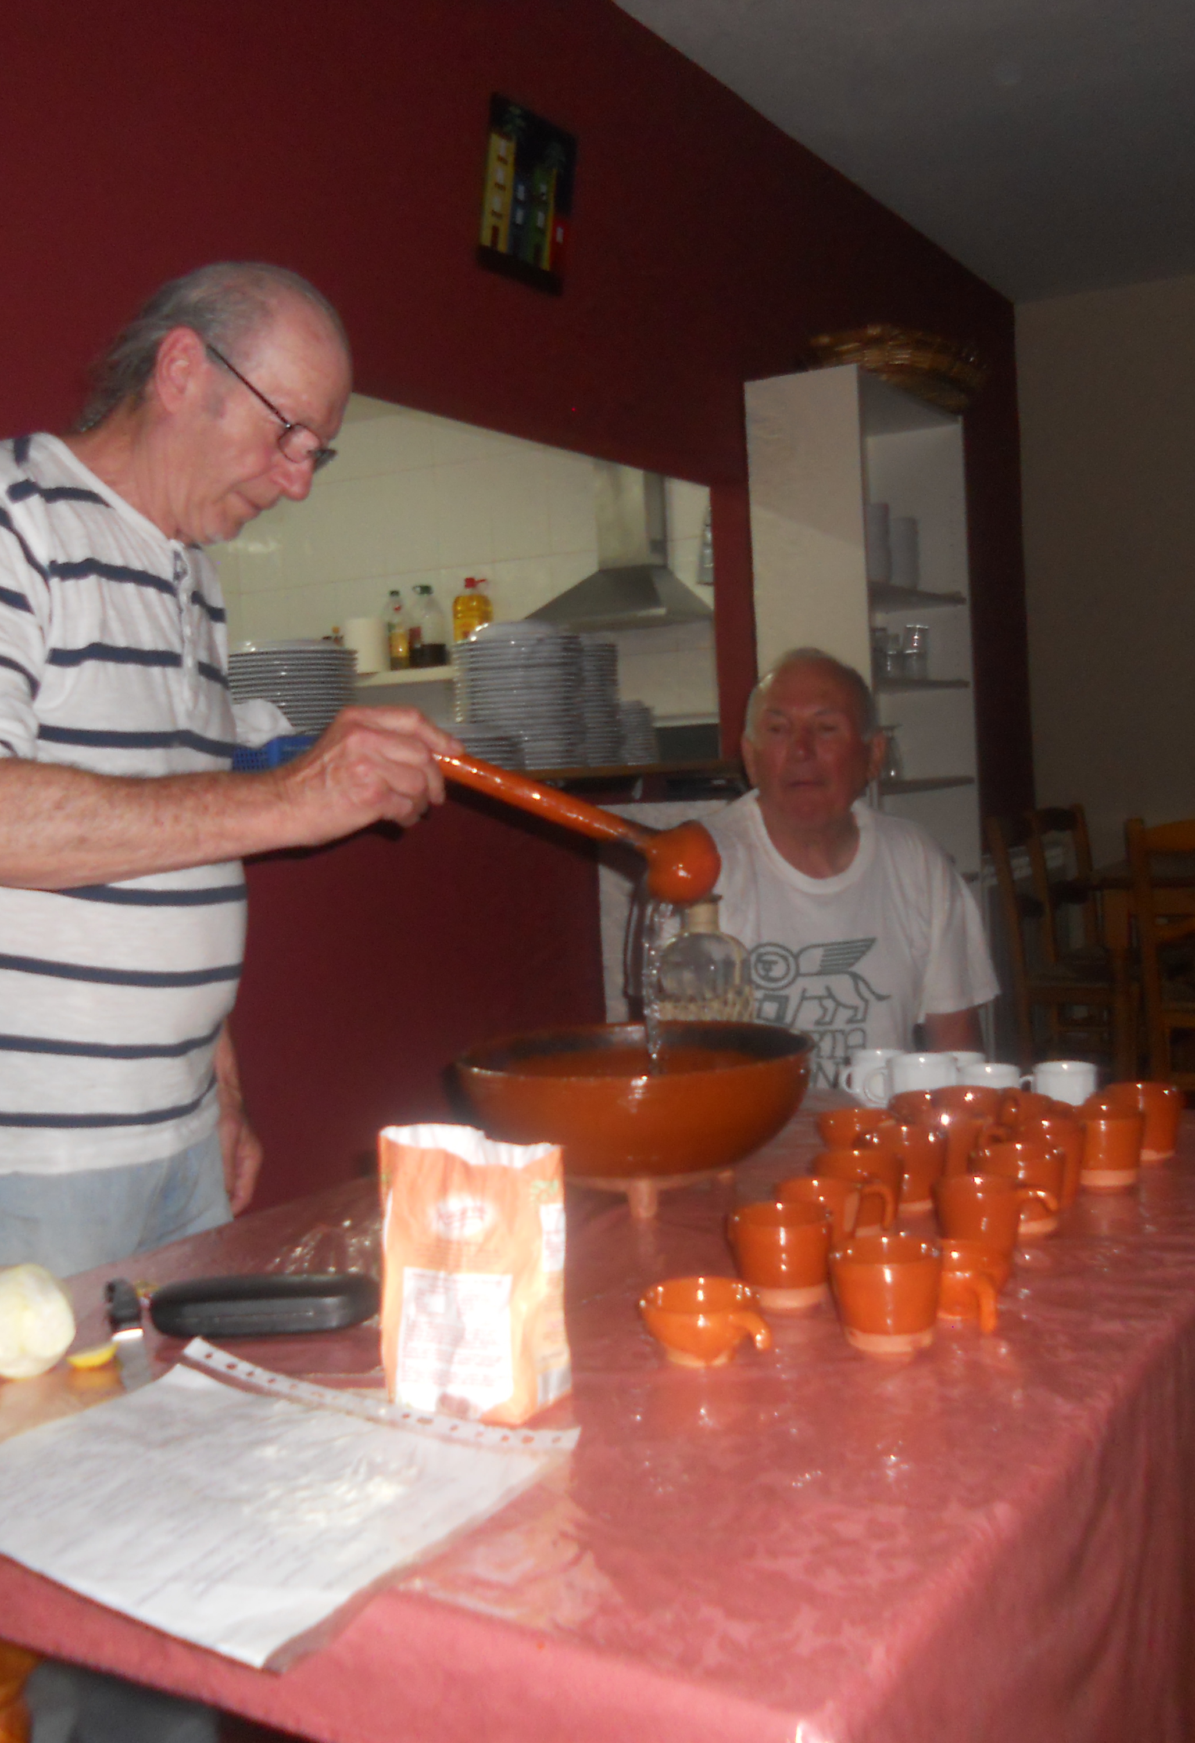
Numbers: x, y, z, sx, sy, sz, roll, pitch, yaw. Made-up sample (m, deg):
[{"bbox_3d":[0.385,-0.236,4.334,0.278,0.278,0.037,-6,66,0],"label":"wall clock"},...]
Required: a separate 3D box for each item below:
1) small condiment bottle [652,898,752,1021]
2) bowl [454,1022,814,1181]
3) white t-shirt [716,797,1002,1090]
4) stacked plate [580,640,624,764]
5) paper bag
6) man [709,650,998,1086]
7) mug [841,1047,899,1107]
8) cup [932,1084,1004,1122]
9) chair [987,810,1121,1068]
[{"bbox_3d":[0.109,0.144,1.783,0.098,0.235,0.098,-1,3,29],"label":"small condiment bottle"},{"bbox_3d":[0.031,0.214,1.531,0.303,0.117,0.303,-3,3,0],"label":"bowl"},{"bbox_3d":[0.299,0.178,2.389,0.470,0.570,0.290,-2,3,12],"label":"white t-shirt"},{"bbox_3d":[-0.047,-0.350,3.780,0.210,0.262,0.210,-3,3,0],"label":"stacked plate"},{"bbox_3d":[-0.072,0.228,1.049,0.095,0.158,0.062,-1,3,31],"label":"paper bag"},{"bbox_3d":[0.282,0.346,2.265,0.500,1.260,0.740,-2,3,12],"label":"man"},{"bbox_3d":[0.284,0.212,1.850,0.076,0.056,0.070,-3,3,0],"label":"mug"},{"bbox_3d":[0.326,0.222,1.587,0.066,0.058,0.072,-3,3,0],"label":"cup"},{"bbox_3d":[1.396,0.300,5.108,0.430,0.930,0.420,-1,3,28],"label":"chair"}]

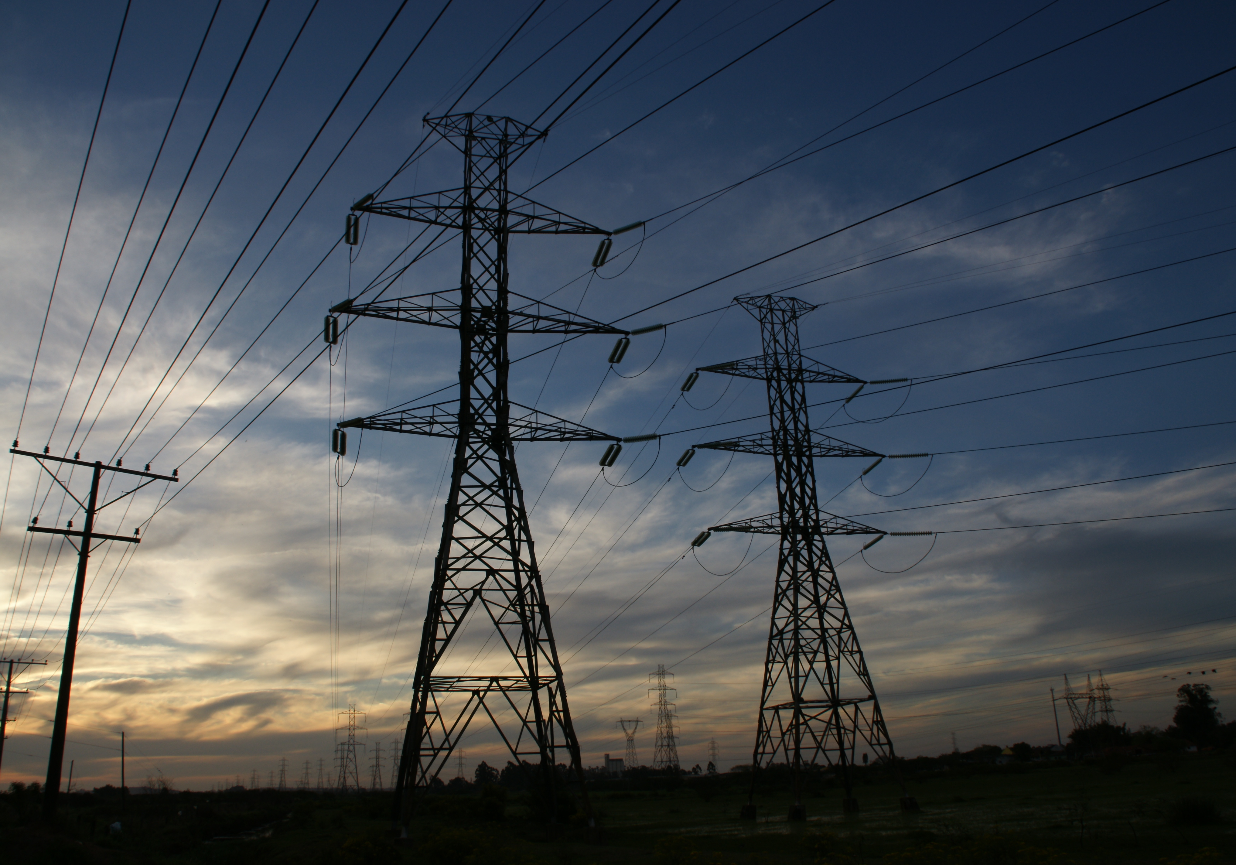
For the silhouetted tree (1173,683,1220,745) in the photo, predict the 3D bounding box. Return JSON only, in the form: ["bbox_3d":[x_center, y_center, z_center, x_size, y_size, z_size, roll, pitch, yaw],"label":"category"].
[{"bbox_3d":[172.675,84.706,289.868,13.500,19.322,12.500,-13,-22,27],"label":"silhouetted tree"}]

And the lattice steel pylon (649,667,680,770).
[{"bbox_3d":[17.055,104.264,351.974,11.300,39.281,7.000,7,-21,-26],"label":"lattice steel pylon"}]

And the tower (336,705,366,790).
[{"bbox_3d":[-92.841,110.356,340.317,10.600,29.210,5.200,3,-20,-15],"label":"tower"}]

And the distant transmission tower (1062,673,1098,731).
[{"bbox_3d":[152.755,93.026,319.428,15.500,26.582,5.500,10,-23,-32],"label":"distant transmission tower"}]

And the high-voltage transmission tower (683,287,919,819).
[{"bbox_3d":[11.804,6.735,62.720,14.008,33.654,7.622,3,-20,-15],"label":"high-voltage transmission tower"}]

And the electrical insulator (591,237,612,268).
[{"bbox_3d":[-0.800,-9.258,50.146,0.550,0.280,2.300,4,-30,-19],"label":"electrical insulator"}]

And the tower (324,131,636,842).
[{"bbox_3d":[-5.946,0.085,43.677,14.008,33.122,7.107,3,-20,-15],"label":"tower"}]

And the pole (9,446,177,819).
[{"bbox_3d":[-12.682,4.553,22.677,3.980,8.269,0.380,14,-25,-39],"label":"pole"}]

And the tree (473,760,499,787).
[{"bbox_3d":[-40.618,105.317,299.909,7.700,7.969,7.200,0,-19,-7],"label":"tree"}]

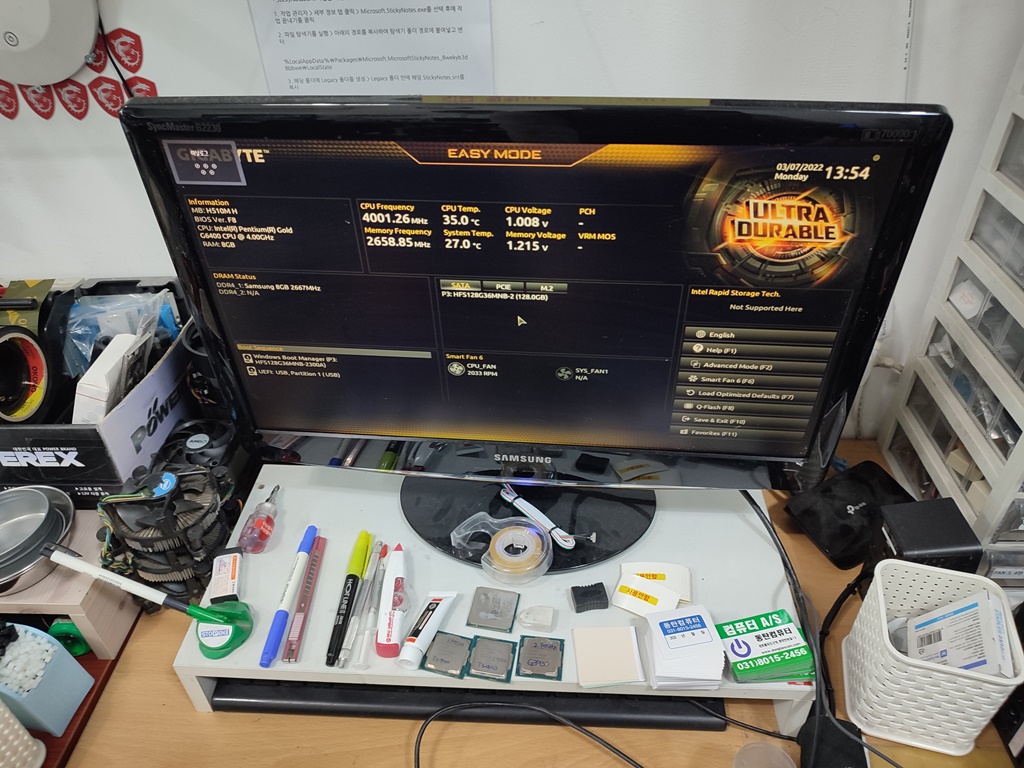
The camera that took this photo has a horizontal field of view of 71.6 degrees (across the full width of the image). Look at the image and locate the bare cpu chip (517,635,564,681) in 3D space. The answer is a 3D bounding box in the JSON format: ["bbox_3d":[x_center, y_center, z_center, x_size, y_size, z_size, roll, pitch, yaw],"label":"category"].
[{"bbox_3d":[0.024,0.227,0.592,0.037,0.004,0.037,3,37,7],"label":"bare cpu chip"}]

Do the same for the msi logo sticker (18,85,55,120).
[{"bbox_3d":[-0.448,-0.271,0.678,0.033,0.039,0.001,1,41,4],"label":"msi logo sticker"}]

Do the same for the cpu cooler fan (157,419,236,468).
[{"bbox_3d":[-0.379,0.077,0.863,0.070,0.020,0.070,1,47,2],"label":"cpu cooler fan"}]

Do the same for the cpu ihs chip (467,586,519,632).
[{"bbox_3d":[-0.016,0.200,0.631,0.040,0.005,0.040,6,37,11],"label":"cpu ihs chip"}]

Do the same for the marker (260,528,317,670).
[{"bbox_3d":[-0.202,0.188,0.647,0.013,0.013,0.149,0,36,2],"label":"marker"}]

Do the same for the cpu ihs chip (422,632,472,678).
[{"bbox_3d":[-0.052,0.227,0.597,0.037,0.004,0.037,9,38,15],"label":"cpu ihs chip"}]

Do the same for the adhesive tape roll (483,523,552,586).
[{"bbox_3d":[0.005,0.155,0.663,0.065,0.018,0.065,-1,41,1],"label":"adhesive tape roll"}]

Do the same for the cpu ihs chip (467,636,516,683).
[{"bbox_3d":[-0.017,0.231,0.597,0.037,0.004,0.037,6,42,9],"label":"cpu ihs chip"}]

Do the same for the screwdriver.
[{"bbox_3d":[-0.247,0.131,0.715,0.026,0.026,0.085,0,36,3],"label":"screwdriver"}]

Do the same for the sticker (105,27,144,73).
[{"bbox_3d":[-0.347,-0.301,0.643,0.033,0.039,0.001,1,41,4],"label":"sticker"}]

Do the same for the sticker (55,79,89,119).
[{"bbox_3d":[-0.414,-0.270,0.675,0.033,0.039,0.001,1,41,4],"label":"sticker"}]

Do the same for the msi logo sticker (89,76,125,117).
[{"bbox_3d":[-0.381,-0.271,0.672,0.033,0.039,0.001,1,41,4],"label":"msi logo sticker"}]

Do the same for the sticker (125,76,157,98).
[{"bbox_3d":[-0.347,-0.269,0.667,0.032,0.038,0.001,1,36,3],"label":"sticker"}]

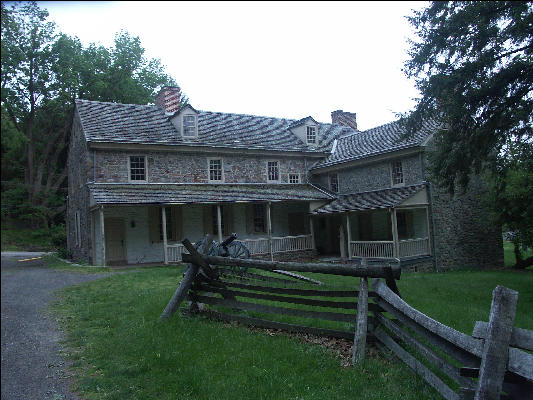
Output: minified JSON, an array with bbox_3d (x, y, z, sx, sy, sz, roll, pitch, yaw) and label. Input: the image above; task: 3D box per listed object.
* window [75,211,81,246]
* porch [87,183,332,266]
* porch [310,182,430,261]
[{"bbox_3d":[-11.320,1.736,25.861,0.170,2.099,1.378,-1,-4,-30],"label":"window"},{"bbox_3d":[-2.391,1.117,24.018,13.610,4.346,2.703,-1,-4,-30],"label":"porch"},{"bbox_3d":[4.987,1.255,22.708,2.332,3.519,6.837,-1,-4,-30],"label":"porch"}]

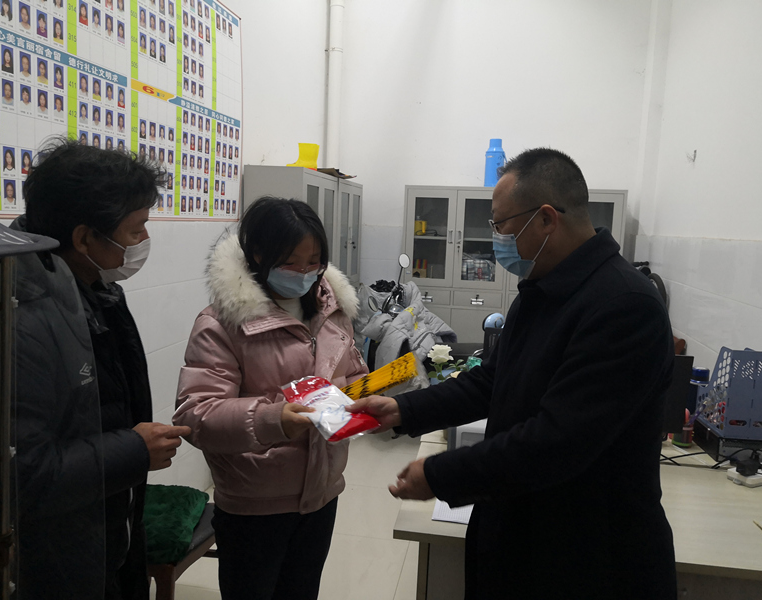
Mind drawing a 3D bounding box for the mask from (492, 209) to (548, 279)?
[{"bbox_3d":[0.283,-0.107,1.250,0.120,0.125,0.140,-11,3,16],"label":"mask"}]

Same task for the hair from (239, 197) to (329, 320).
[{"bbox_3d":[-0.227,-0.101,1.450,0.195,0.275,0.210,-3,20,-35],"label":"hair"}]

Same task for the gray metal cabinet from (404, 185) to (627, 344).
[{"bbox_3d":[1.094,-0.038,5.413,1.786,1.820,0.390,3,7,11],"label":"gray metal cabinet"}]

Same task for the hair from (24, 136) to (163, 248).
[{"bbox_3d":[-0.507,-0.186,1.100,0.230,0.200,0.190,7,4,-26],"label":"hair"}]

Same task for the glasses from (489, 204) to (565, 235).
[{"bbox_3d":[0.298,-0.168,1.270,0.147,0.045,0.140,-14,2,16],"label":"glasses"}]

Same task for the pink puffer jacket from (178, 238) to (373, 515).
[{"bbox_3d":[-0.254,0.158,1.460,0.470,0.620,0.360,-3,8,-33],"label":"pink puffer jacket"}]

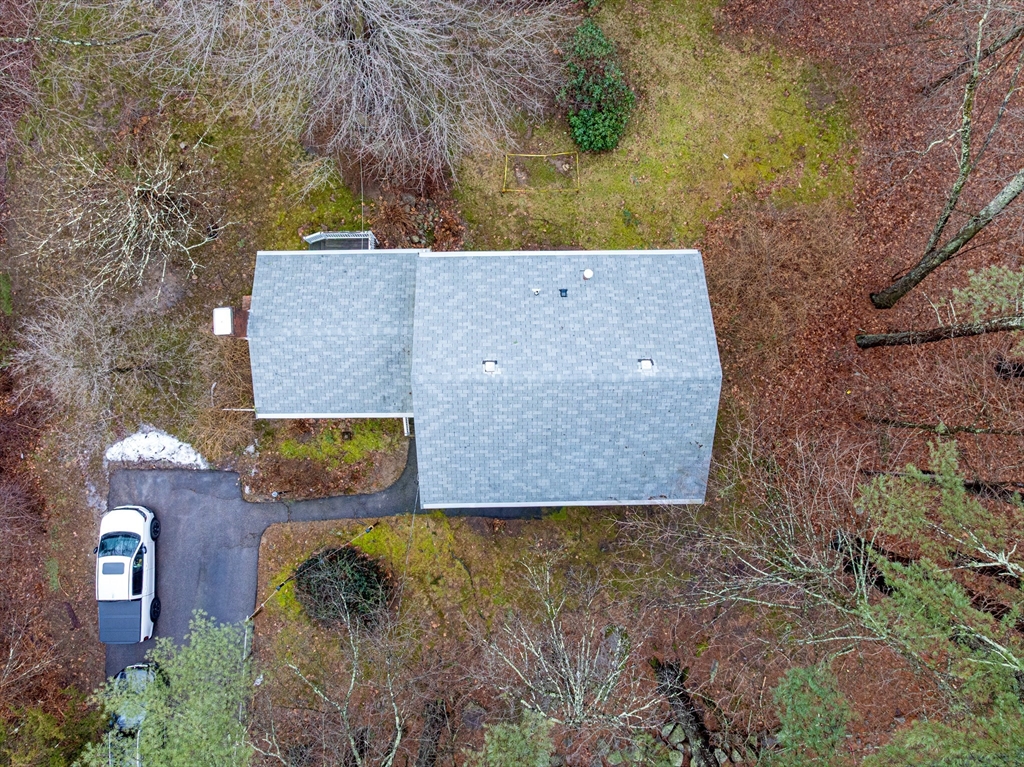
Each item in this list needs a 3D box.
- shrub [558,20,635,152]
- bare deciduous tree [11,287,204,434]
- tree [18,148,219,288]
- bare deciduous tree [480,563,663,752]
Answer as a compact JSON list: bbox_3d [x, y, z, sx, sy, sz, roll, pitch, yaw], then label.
[{"bbox_3d":[3.150,-11.100,27.100,2.900,3.000,3.900,0,90,0],"label":"shrub"},{"bbox_3d":[-14.200,-0.800,25.800,5.300,5.600,5.000,0,90,0],"label":"bare deciduous tree"},{"bbox_3d":[-14.100,-5.550,25.850,6.100,5.500,4.800,0,90,0],"label":"tree"},{"bbox_3d":[2.100,9.600,25.650,6.100,5.900,6.000,0,90,0],"label":"bare deciduous tree"}]

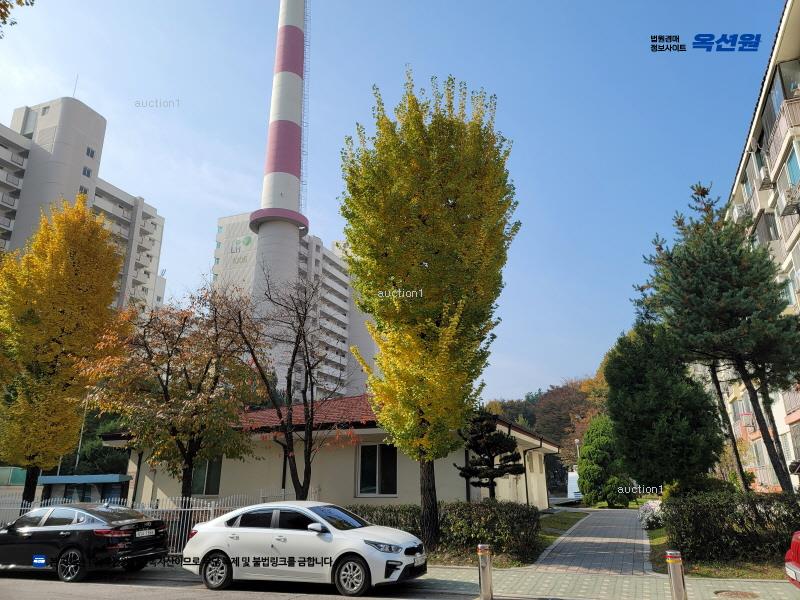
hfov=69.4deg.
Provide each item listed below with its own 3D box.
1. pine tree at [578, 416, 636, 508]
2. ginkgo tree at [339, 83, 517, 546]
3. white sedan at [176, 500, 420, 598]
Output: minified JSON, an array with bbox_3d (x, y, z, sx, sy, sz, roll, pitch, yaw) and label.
[{"bbox_3d":[10.150,7.950,28.600,2.800,4.500,2.700,-7,-19,19],"label":"pine tree"},{"bbox_3d":[0.840,-0.360,16.000,4.800,13.400,4.800,-7,-19,19],"label":"ginkgo tree"},{"bbox_3d":[-1.830,4.590,10.920,4.640,1.440,1.820,-7,-19,19],"label":"white sedan"}]

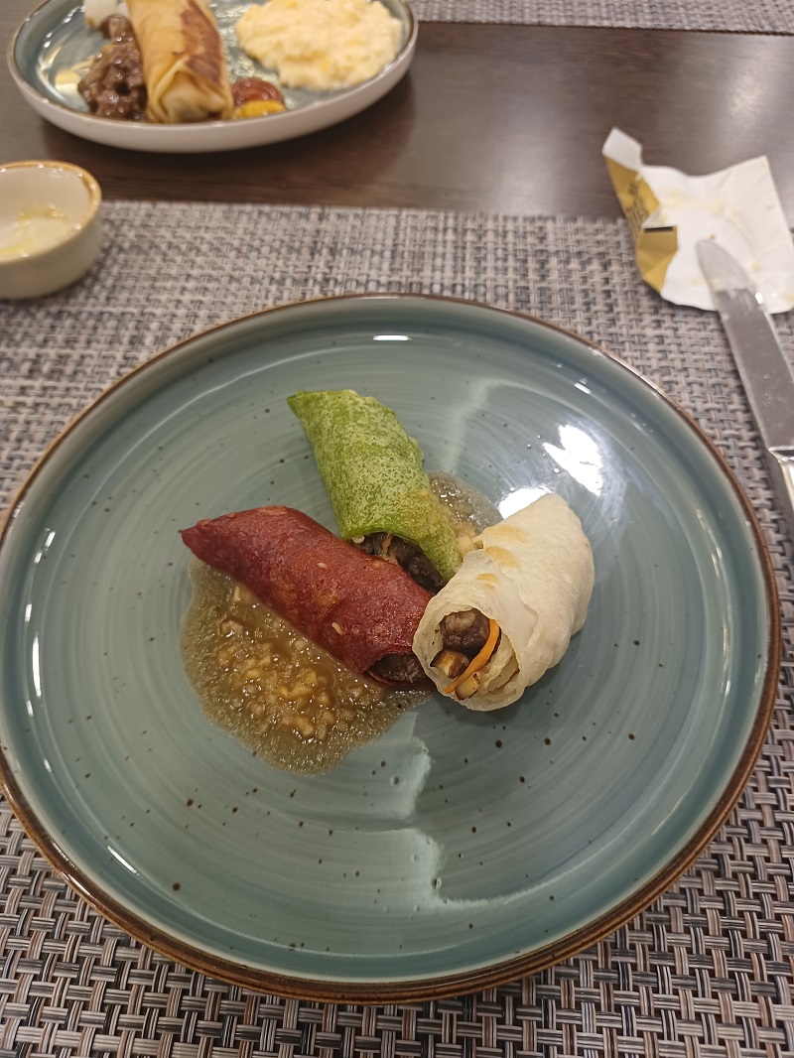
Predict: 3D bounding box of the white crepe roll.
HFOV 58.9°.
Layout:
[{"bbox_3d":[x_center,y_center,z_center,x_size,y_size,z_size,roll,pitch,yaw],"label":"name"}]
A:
[{"bbox_3d":[0.036,0.019,0.203,0.036,0.033,0.062,35,63,22],"label":"white crepe roll"}]

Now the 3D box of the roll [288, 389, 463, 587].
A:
[{"bbox_3d":[-0.007,-0.016,0.229,0.033,0.028,0.082,-15,57,-10],"label":"roll"}]

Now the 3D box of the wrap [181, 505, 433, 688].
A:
[{"bbox_3d":[-0.024,0.015,0.209,0.082,0.026,0.030,32,62,20],"label":"wrap"}]

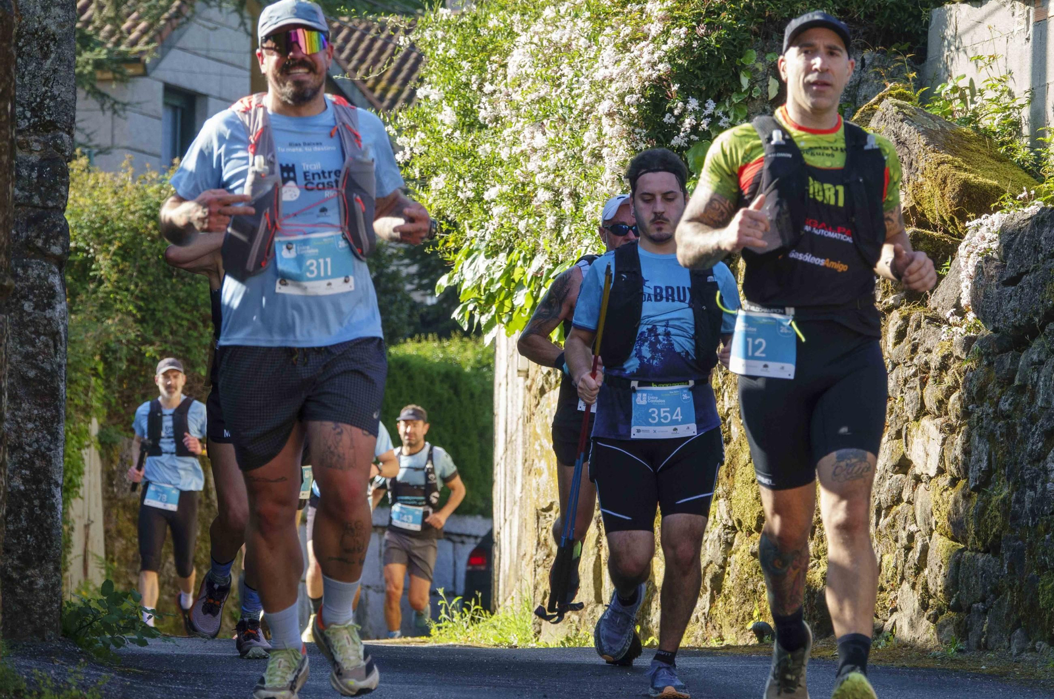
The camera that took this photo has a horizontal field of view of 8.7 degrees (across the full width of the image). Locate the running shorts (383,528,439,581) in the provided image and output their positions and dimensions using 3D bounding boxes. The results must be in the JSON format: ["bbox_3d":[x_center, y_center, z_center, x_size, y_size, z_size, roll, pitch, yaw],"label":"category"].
[{"bbox_3d":[-0.742,1.293,44.500,0.360,0.370,0.290,0,-1,7],"label":"running shorts"}]

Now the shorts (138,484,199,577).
[{"bbox_3d":[-2.108,1.042,41.000,0.350,0.580,0.340,0,-1,5],"label":"shorts"}]

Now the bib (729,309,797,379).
[{"bbox_3d":[0.579,-0.012,17.100,0.195,0.158,0.030,6,2,33],"label":"bib"}]

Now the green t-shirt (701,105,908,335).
[{"bbox_3d":[0.676,-0.315,17.200,0.490,0.570,0.300,-1,4,-12],"label":"green t-shirt"}]

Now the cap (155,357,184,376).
[{"bbox_3d":[-2.100,0.102,41.000,0.170,0.120,0.260,0,0,2],"label":"cap"}]

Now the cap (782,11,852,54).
[{"bbox_3d":[0.721,-0.787,17.350,0.170,0.120,0.250,0,-1,-3],"label":"cap"}]

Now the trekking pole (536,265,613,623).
[{"bbox_3d":[0.172,0.285,21.150,0.130,1.100,0.080,8,0,0],"label":"trekking pole"}]

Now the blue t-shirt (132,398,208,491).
[{"bbox_3d":[-2.096,0.552,41.000,0.460,0.570,0.280,0,1,5],"label":"blue t-shirt"}]

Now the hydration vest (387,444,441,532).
[{"bbox_3d":[-0.729,0.883,44.500,0.350,0.540,0.280,0,1,11],"label":"hydration vest"}]

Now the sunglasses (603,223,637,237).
[{"bbox_3d":[0.334,-0.408,23.650,0.145,0.046,0.155,0,0,-16],"label":"sunglasses"}]

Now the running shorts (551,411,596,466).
[{"bbox_3d":[0.270,0.319,25.500,0.370,0.270,0.280,0,-1,-5],"label":"running shorts"}]

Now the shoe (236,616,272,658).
[{"bbox_3d":[-0.869,0.927,22.300,0.110,0.125,0.290,0,0,-10],"label":"shoe"}]

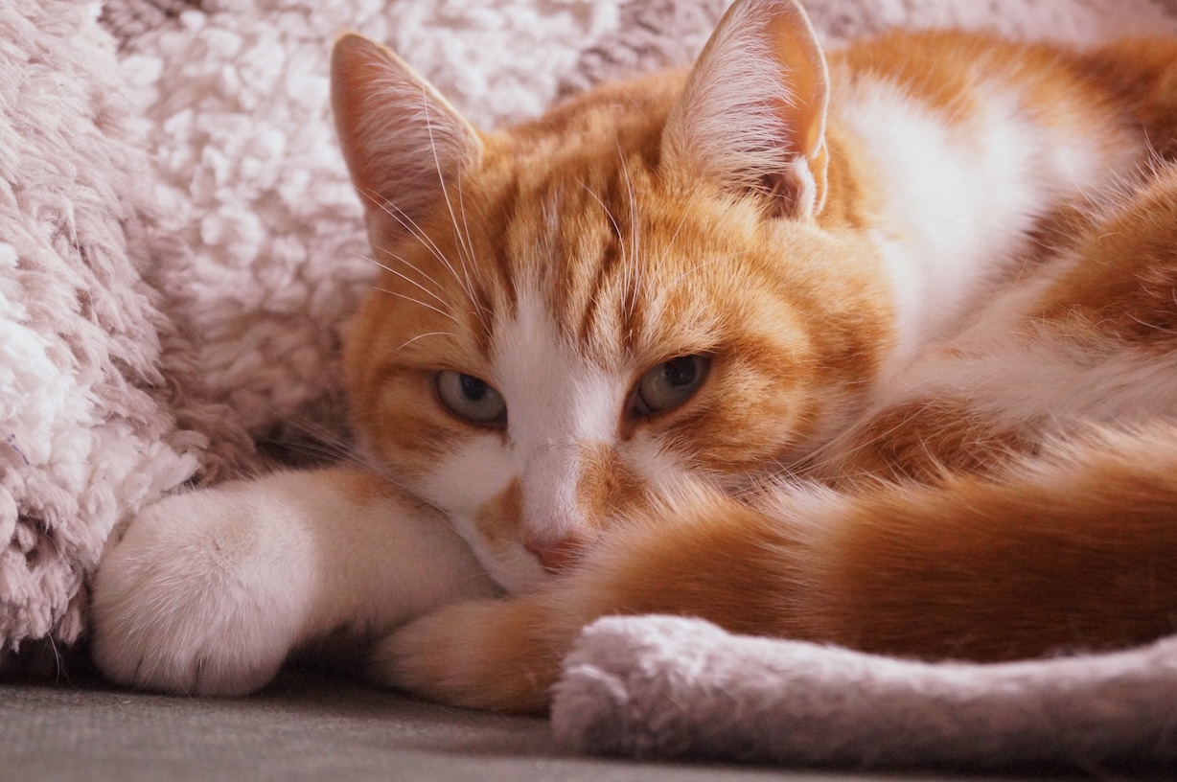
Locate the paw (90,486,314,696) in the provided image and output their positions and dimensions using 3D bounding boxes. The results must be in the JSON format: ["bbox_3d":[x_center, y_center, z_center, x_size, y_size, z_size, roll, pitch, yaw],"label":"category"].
[{"bbox_3d":[-0.074,0.038,0.515,0.037,0.038,0.042,3,8,19],"label":"paw"}]

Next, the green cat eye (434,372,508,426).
[{"bbox_3d":[-0.023,0.001,0.530,0.014,0.010,0.008,-1,7,12],"label":"green cat eye"}]

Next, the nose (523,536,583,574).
[{"bbox_3d":[-0.006,0.031,0.502,0.011,0.007,0.007,-1,13,12],"label":"nose"}]

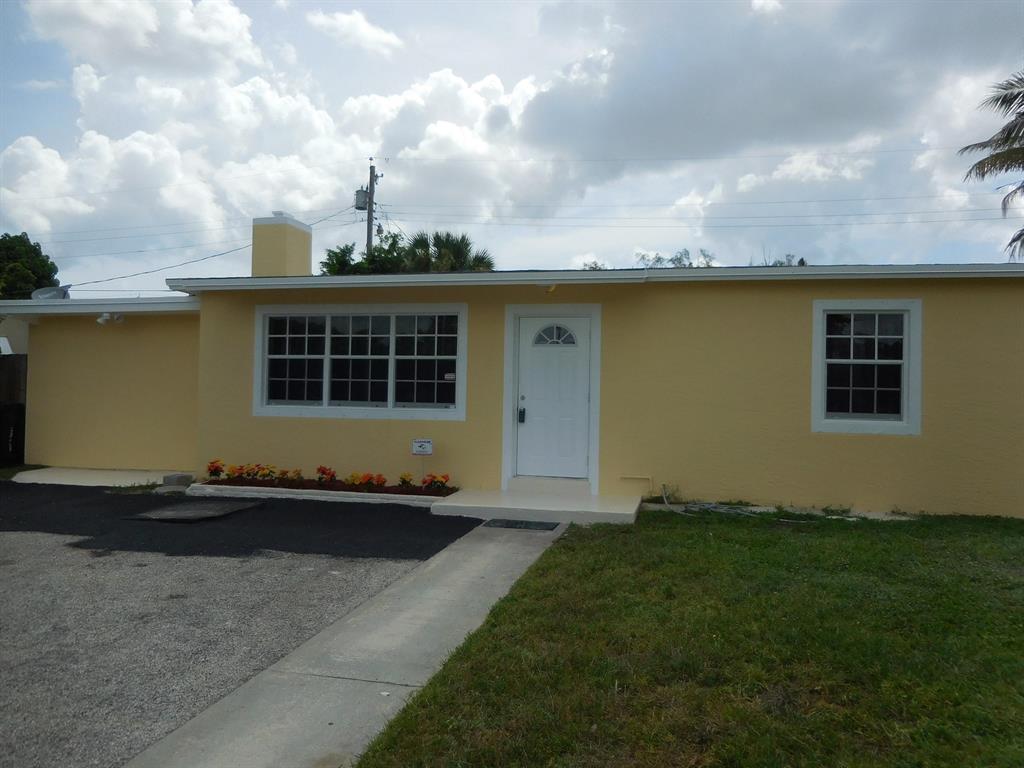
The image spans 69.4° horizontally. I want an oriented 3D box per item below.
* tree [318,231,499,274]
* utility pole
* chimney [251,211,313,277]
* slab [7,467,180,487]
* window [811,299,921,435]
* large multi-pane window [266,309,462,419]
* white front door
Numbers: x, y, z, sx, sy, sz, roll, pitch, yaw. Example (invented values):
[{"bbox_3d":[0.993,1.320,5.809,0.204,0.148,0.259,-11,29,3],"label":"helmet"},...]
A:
[{"bbox_3d":[-3.297,-1.484,22.983,4.800,6.119,3.600,1,0,12],"label":"tree"},{"bbox_3d":[-5.564,-3.498,28.973,0.320,10.143,0.320,1,0,12],"label":"utility pole"},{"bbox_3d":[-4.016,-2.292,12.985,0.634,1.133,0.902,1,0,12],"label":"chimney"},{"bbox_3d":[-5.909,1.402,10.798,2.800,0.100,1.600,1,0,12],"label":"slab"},{"bbox_3d":[4.143,-0.195,8.661,1.171,1.556,0.120,1,0,12],"label":"window"},{"bbox_3d":[-2.070,-0.300,9.978,2.976,1.498,0.120,1,0,12],"label":"large multi-pane window"},{"bbox_3d":[0.542,0.175,9.493,0.922,2.041,0.050,1,0,12],"label":"white front door"}]

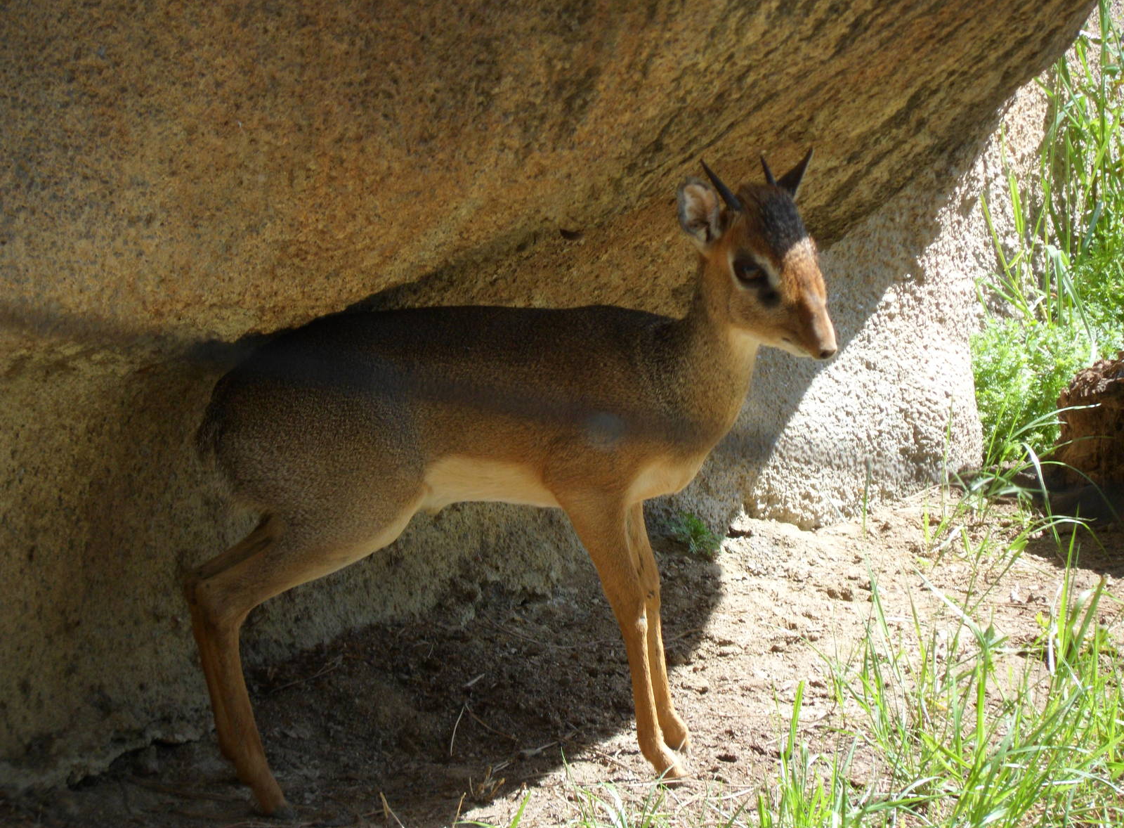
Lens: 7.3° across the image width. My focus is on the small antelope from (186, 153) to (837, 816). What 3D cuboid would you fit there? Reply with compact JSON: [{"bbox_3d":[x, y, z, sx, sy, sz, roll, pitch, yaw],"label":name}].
[{"bbox_3d":[-0.041,0.057,7.100,0.525,0.515,0.165,-1,15,-5],"label":"small antelope"}]

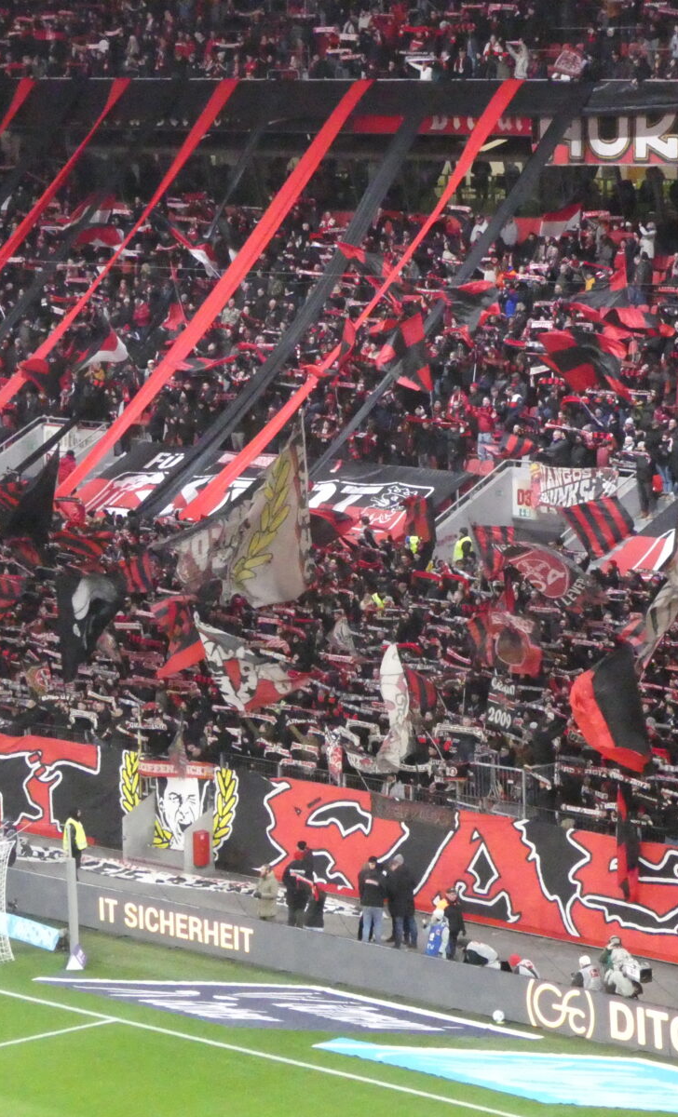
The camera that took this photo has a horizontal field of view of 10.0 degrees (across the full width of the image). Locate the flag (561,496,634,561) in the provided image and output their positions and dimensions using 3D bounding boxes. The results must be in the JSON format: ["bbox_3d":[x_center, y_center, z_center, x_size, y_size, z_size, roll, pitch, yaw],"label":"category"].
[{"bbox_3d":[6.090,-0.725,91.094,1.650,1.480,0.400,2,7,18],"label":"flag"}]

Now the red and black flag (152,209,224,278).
[{"bbox_3d":[-4.434,-9.209,113.500,2.080,2.010,0.400,2,7,14],"label":"red and black flag"}]

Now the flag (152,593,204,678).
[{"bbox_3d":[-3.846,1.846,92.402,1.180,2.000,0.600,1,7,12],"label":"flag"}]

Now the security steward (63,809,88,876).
[{"bbox_3d":[-5.885,6.519,86.960,0.450,1.800,0.520,0,7,7],"label":"security steward"}]

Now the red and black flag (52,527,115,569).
[{"bbox_3d":[-6.581,-0.270,100.000,1.590,1.050,0.400,2,7,14],"label":"red and black flag"}]

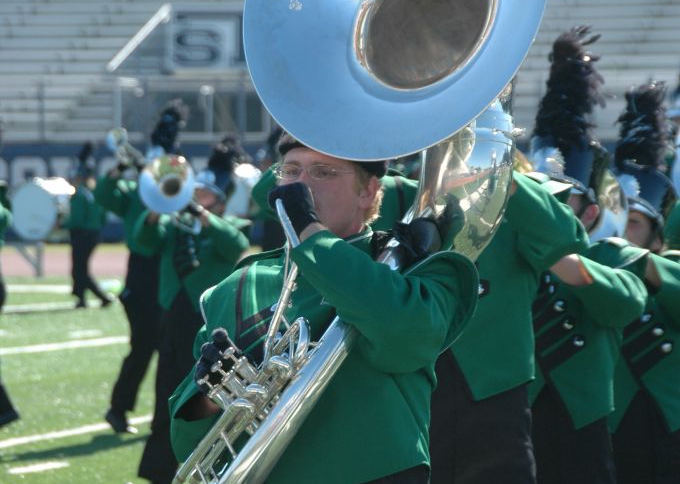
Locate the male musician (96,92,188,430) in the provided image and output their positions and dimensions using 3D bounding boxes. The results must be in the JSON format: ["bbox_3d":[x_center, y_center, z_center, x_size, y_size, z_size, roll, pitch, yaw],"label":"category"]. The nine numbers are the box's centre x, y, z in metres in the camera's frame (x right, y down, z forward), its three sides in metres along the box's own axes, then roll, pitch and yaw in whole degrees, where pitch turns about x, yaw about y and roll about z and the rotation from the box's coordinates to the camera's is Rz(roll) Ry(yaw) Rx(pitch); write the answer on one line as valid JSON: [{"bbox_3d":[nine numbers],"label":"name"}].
[{"bbox_3d":[-1.121,0.148,27.800,0.600,1.940,0.580,0,1,18],"label":"male musician"}]

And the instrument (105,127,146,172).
[{"bbox_3d":[-1.193,-0.506,27.300,0.130,0.180,0.520,0,-22,21],"label":"instrument"}]

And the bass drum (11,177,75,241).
[{"bbox_3d":[-3.281,-0.344,53.000,0.640,0.640,0.380,0,1,39],"label":"bass drum"}]

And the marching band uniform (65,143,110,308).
[{"bbox_3d":[-2.793,-0.182,52.800,0.520,1.840,0.500,0,1,35],"label":"marching band uniform"}]

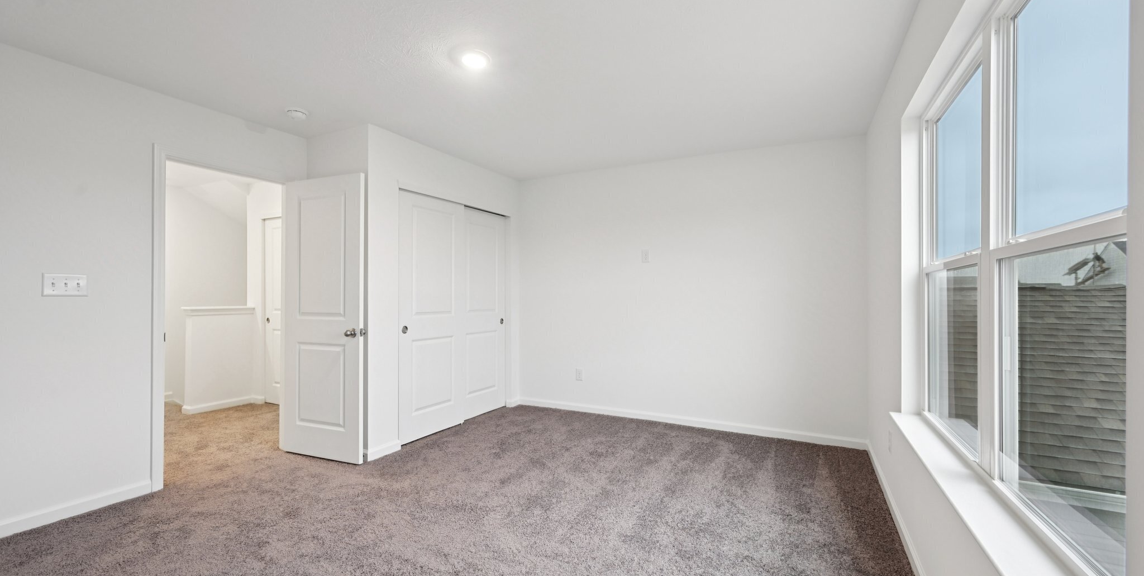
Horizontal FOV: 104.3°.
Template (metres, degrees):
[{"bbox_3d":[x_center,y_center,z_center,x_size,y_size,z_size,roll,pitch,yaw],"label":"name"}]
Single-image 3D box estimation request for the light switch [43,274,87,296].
[{"bbox_3d":[-2.713,-0.014,2.384,0.010,0.117,0.165,0,0,28],"label":"light switch"}]

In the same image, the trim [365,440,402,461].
[{"bbox_3d":[-1.402,1.207,3.324,0.014,0.083,0.300,0,0,28],"label":"trim"}]

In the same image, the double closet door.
[{"bbox_3d":[-1.060,0.236,4.148,0.080,2.000,1.475,0,0,28],"label":"double closet door"}]

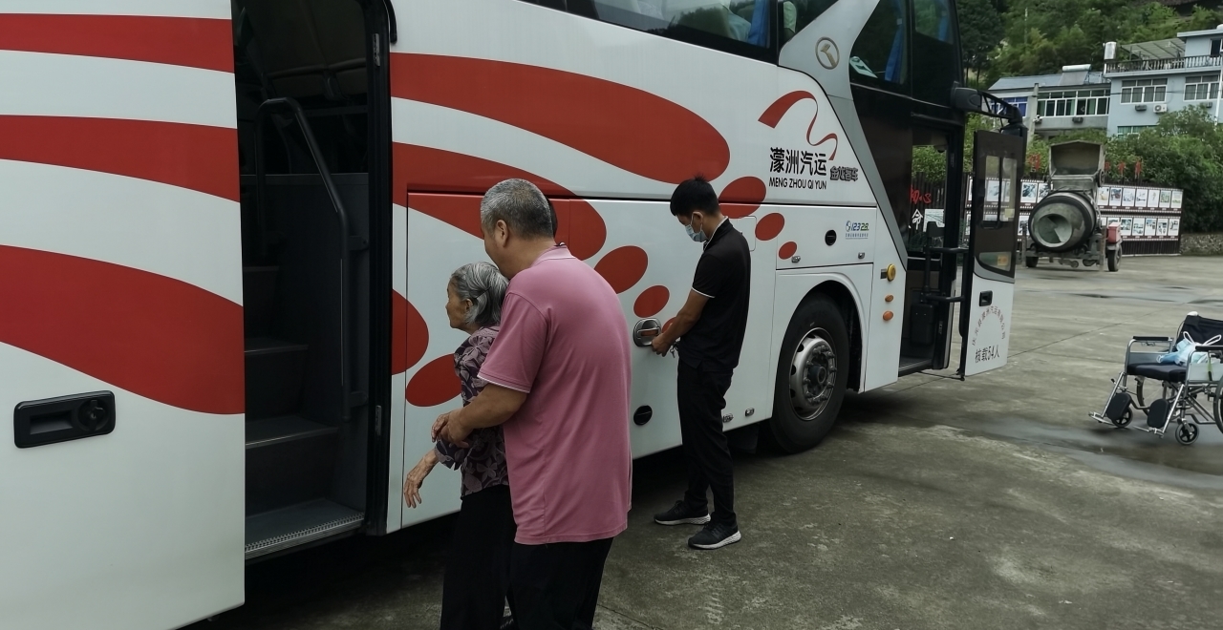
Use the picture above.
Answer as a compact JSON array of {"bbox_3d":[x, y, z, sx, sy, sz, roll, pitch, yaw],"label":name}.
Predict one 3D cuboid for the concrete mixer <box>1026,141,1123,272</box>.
[{"bbox_3d":[11.200,-2.650,22.400,2.050,3.050,2.500,7,9,38],"label":"concrete mixer"}]

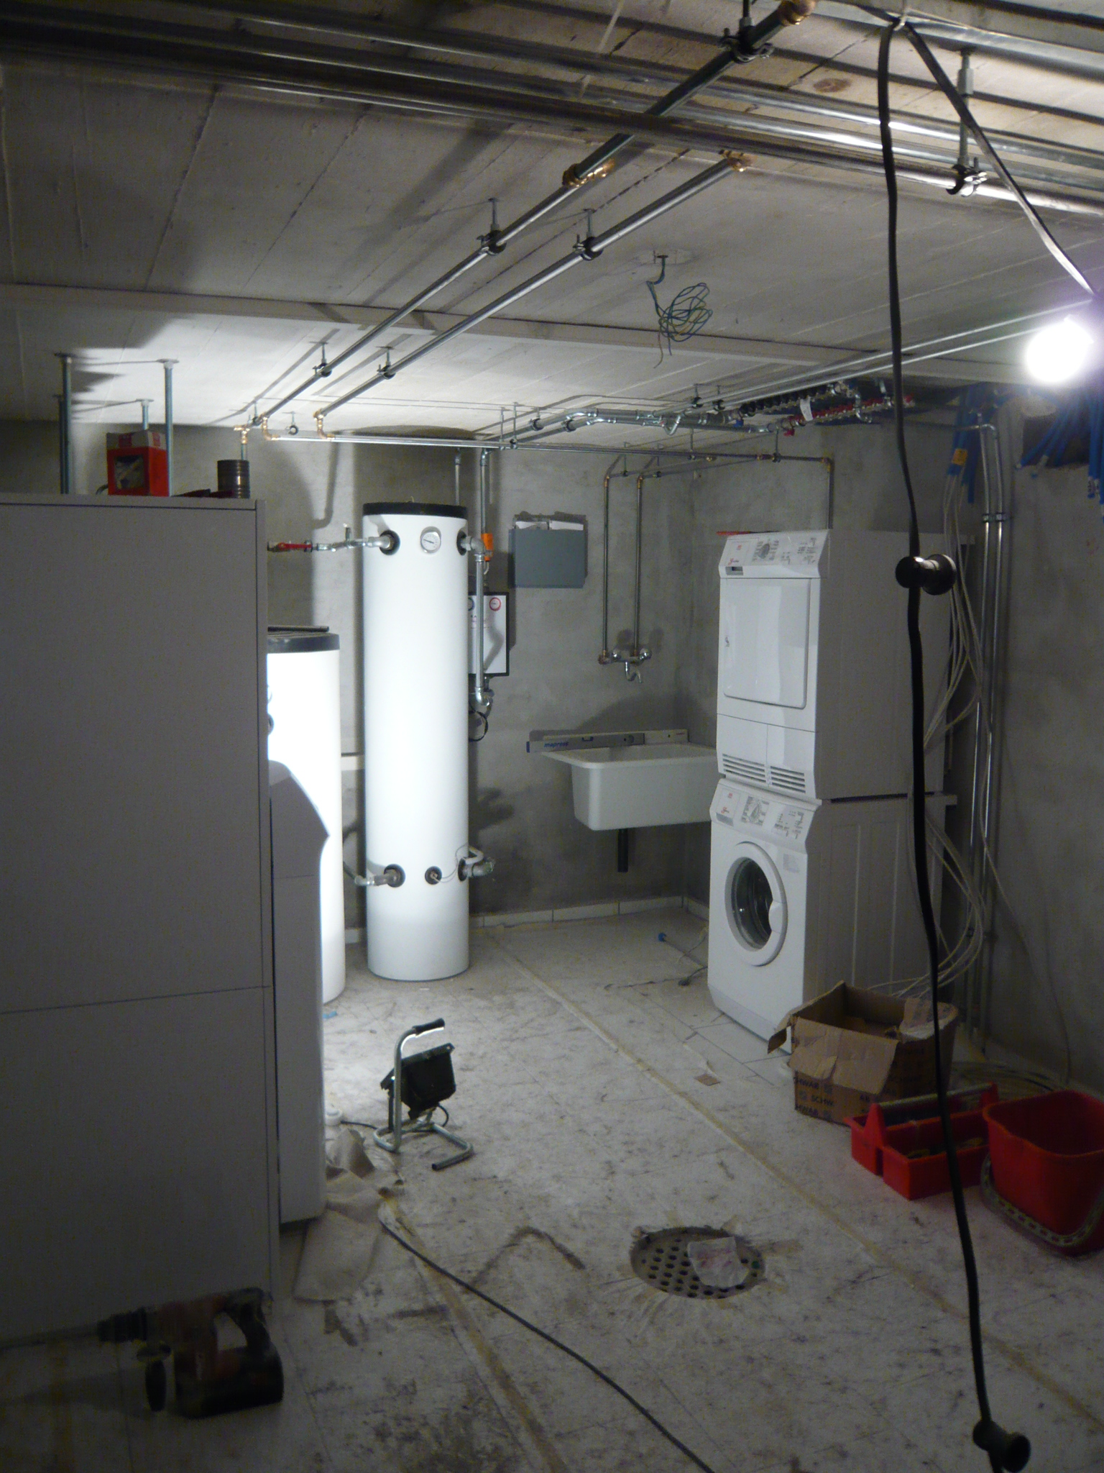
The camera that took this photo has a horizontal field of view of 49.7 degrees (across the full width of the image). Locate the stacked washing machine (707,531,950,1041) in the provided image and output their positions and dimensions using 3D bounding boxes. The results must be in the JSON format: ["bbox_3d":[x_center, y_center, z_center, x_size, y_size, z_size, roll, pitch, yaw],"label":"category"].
[{"bbox_3d":[0.940,0.171,4.084,0.585,1.700,0.595,-3,8,-22],"label":"stacked washing machine"}]

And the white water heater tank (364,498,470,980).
[{"bbox_3d":[-0.534,0.021,4.706,0.410,1.826,0.410,-3,8,-22],"label":"white water heater tank"}]

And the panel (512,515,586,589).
[{"bbox_3d":[-0.022,-0.779,5.193,0.320,0.270,0.080,-3,8,-22],"label":"panel"}]

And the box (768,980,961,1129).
[{"bbox_3d":[0.912,0.954,3.515,0.360,0.290,0.380,6,9,39],"label":"box"}]

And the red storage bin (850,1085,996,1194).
[{"bbox_3d":[1.024,1.042,3.156,0.385,0.205,0.260,-2,8,-21],"label":"red storage bin"}]

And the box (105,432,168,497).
[{"bbox_3d":[-0.922,-0.588,2.659,0.111,0.168,0.064,3,8,21],"label":"box"}]

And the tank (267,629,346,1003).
[{"bbox_3d":[-1.108,0.287,4.442,0.640,1.360,0.640,-3,8,-22],"label":"tank"}]

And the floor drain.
[{"bbox_3d":[0.335,1.207,2.735,0.305,0.030,0.305,0,7,0],"label":"floor drain"}]

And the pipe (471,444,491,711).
[{"bbox_3d":[-0.288,-0.607,4.766,0.070,1.100,0.080,-3,8,-22],"label":"pipe"}]

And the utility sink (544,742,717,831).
[{"bbox_3d":[0.383,0.222,5.284,0.700,0.290,0.460,-3,8,-22],"label":"utility sink"}]

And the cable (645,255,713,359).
[{"bbox_3d":[0.234,-0.785,2.218,0.120,0.200,0.100,-3,8,-22],"label":"cable"}]

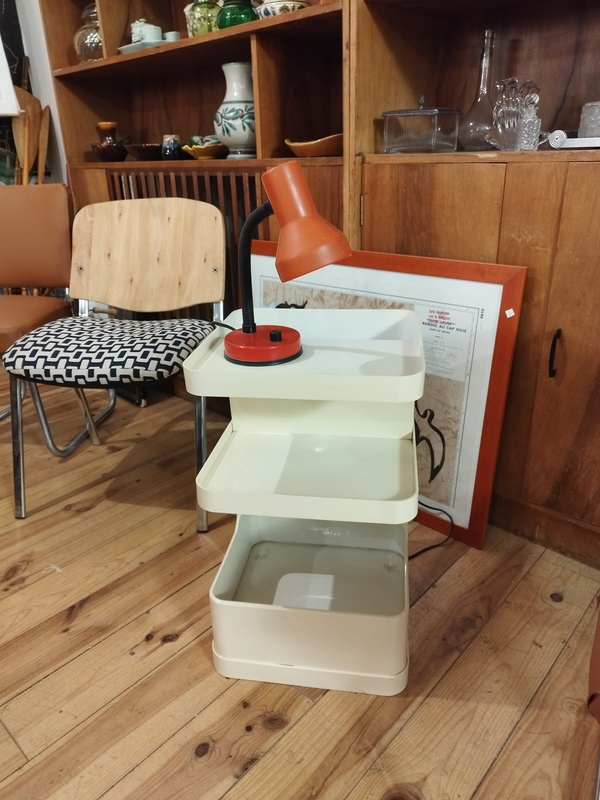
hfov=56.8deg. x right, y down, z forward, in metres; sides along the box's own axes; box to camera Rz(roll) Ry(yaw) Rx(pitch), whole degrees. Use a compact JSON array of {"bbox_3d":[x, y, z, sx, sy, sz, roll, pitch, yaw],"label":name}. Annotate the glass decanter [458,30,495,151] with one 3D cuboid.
[{"bbox_3d":[0.411,-0.697,1.260,0.088,0.246,0.088,19,31,38],"label":"glass decanter"}]

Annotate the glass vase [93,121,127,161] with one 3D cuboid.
[{"bbox_3d":[-0.734,-0.996,2.140,0.128,0.133,0.128,19,31,38],"label":"glass vase"}]

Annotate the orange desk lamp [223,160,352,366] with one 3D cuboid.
[{"bbox_3d":[-0.028,-0.237,0.992,0.262,0.338,0.158,11,27,26],"label":"orange desk lamp"}]

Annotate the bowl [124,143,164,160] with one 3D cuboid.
[{"bbox_3d":[-0.547,-0.896,2.004,0.173,0.056,0.173,-1,24,1],"label":"bowl"}]

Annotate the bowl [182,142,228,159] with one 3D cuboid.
[{"bbox_3d":[-0.307,-0.810,1.808,0.156,0.047,0.140,19,31,38],"label":"bowl"}]

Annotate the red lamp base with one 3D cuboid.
[{"bbox_3d":[-0.071,-0.109,1.076,0.154,0.038,0.154,-1,24,1],"label":"red lamp base"}]

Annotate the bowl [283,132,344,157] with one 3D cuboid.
[{"bbox_3d":[0.053,-0.697,1.522,0.187,0.058,0.150,19,31,38],"label":"bowl"}]

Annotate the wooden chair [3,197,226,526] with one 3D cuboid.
[{"bbox_3d":[-0.495,-0.130,1.586,0.554,0.812,0.540,2,24,9],"label":"wooden chair"}]

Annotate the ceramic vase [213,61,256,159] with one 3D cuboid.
[{"bbox_3d":[-0.179,-0.866,1.671,0.166,0.254,0.166,-1,24,1],"label":"ceramic vase"}]

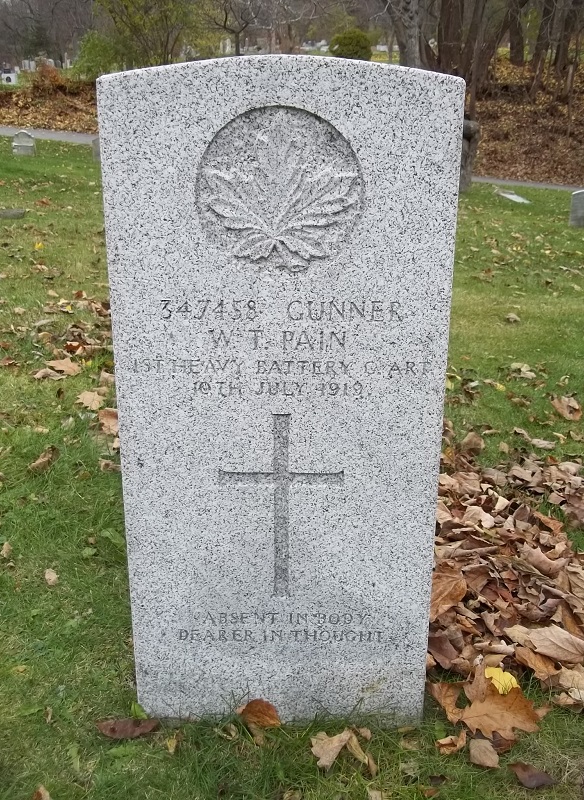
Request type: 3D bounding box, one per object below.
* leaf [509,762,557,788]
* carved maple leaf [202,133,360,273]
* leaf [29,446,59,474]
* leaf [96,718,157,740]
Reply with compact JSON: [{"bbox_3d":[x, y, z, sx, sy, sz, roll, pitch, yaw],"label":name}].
[{"bbox_3d":[0.294,0.459,0.904,0.057,0.014,0.032,3,17,8],"label":"leaf"},{"bbox_3d":[-0.011,-0.217,0.797,0.168,0.156,0.015,0,17,1],"label":"carved maple leaf"},{"bbox_3d":[-0.607,0.143,1.807,0.052,0.030,0.085,9,19,27],"label":"leaf"},{"bbox_3d":[-0.215,0.427,0.962,0.081,0.014,0.033,0,17,1],"label":"leaf"}]

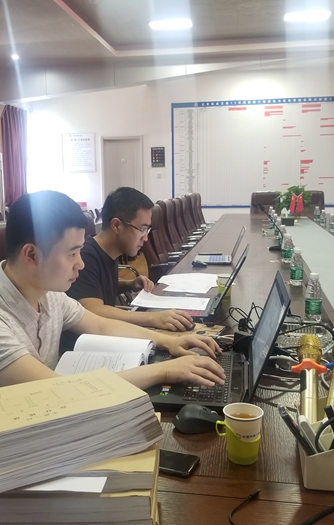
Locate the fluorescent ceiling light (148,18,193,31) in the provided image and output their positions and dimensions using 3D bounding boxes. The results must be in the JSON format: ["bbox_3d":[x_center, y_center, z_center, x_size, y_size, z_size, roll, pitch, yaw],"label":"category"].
[{"bbox_3d":[0.065,-3.462,7.616,0.600,0.070,0.330,0,9,10],"label":"fluorescent ceiling light"}]

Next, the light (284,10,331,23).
[{"bbox_3d":[1.742,-3.078,6.529,0.570,0.070,0.460,1,9,10],"label":"light"}]

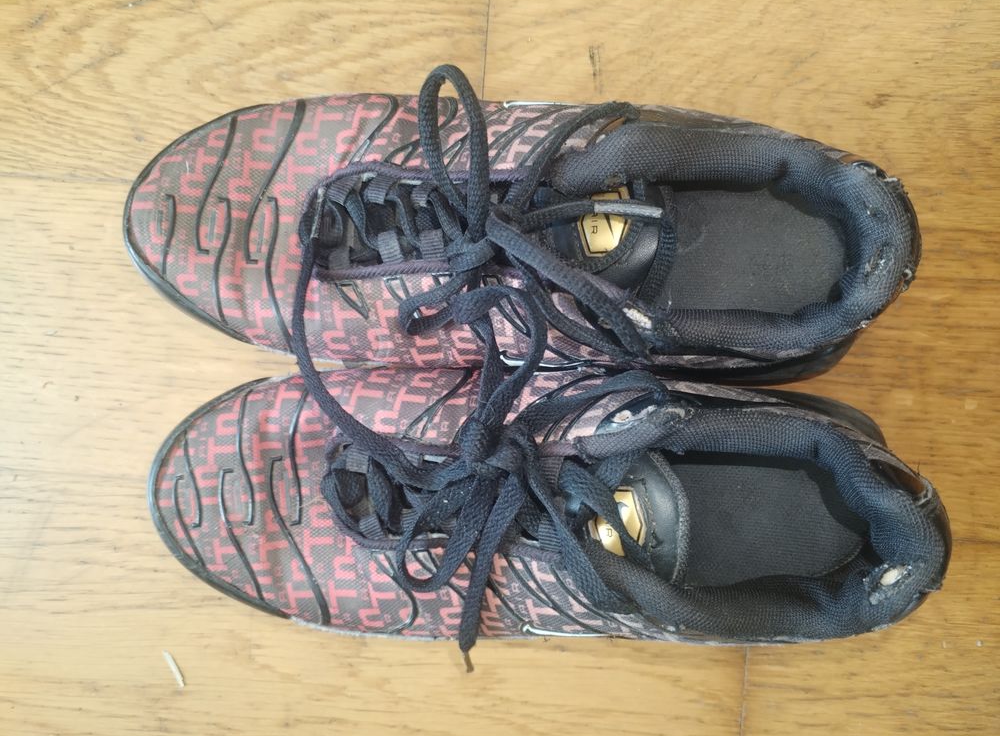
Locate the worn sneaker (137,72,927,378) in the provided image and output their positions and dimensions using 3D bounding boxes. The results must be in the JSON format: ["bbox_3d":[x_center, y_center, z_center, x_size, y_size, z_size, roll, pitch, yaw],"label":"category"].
[{"bbox_3d":[0.002,-0.050,0.265,0.293,0.114,0.109,3,90,0],"label":"worn sneaker"}]

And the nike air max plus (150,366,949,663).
[{"bbox_3d":[0.010,0.053,0.265,0.293,0.114,0.108,1,90,0],"label":"nike air max plus"}]

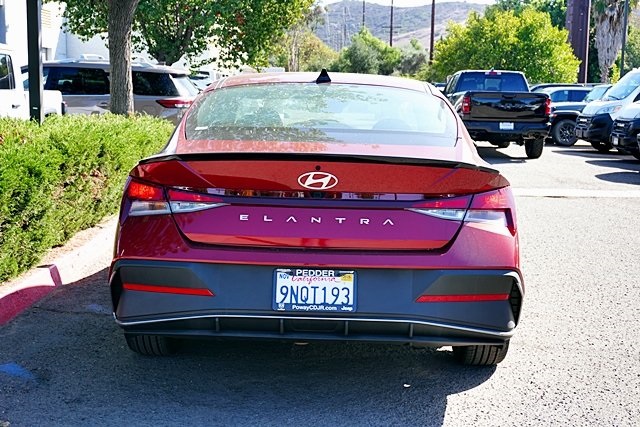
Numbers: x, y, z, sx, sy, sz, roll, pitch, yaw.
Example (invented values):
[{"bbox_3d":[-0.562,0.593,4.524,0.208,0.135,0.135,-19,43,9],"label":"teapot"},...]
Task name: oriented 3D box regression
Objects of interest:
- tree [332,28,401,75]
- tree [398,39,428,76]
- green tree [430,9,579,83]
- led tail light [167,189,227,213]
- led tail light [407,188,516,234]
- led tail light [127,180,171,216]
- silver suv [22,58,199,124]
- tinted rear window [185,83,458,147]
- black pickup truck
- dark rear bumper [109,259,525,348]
[{"bbox_3d":[3.028,-9.424,57.244,4.700,5.983,4.700,1,8,0],"label":"tree"},{"bbox_3d":[6.671,-9.730,61.227,3.000,5.687,3.000,1,8,0],"label":"tree"},{"bbox_3d":[8.383,-6.627,39.441,6.900,5.475,6.900,1,8,0],"label":"green tree"},{"bbox_3d":[-0.451,-0.045,3.174,0.254,0.095,0.059,3,8,13],"label":"led tail light"},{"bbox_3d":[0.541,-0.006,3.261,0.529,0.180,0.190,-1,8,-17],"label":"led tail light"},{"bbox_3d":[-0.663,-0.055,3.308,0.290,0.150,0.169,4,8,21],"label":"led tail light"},{"bbox_3d":[-4.660,-1.779,15.214,5.050,1.780,1.970,1,8,0],"label":"silver suv"},{"bbox_3d":[0.013,-0.435,3.992,1.230,0.120,0.929,1,24,1],"label":"tinted rear window"},{"bbox_3d":[4.090,-2.469,21.096,2.070,1.970,5.900,1,8,1],"label":"black pickup truck"},{"bbox_3d":[-0.015,0.332,3.315,1.700,0.350,0.430,1,8,1],"label":"dark rear bumper"}]

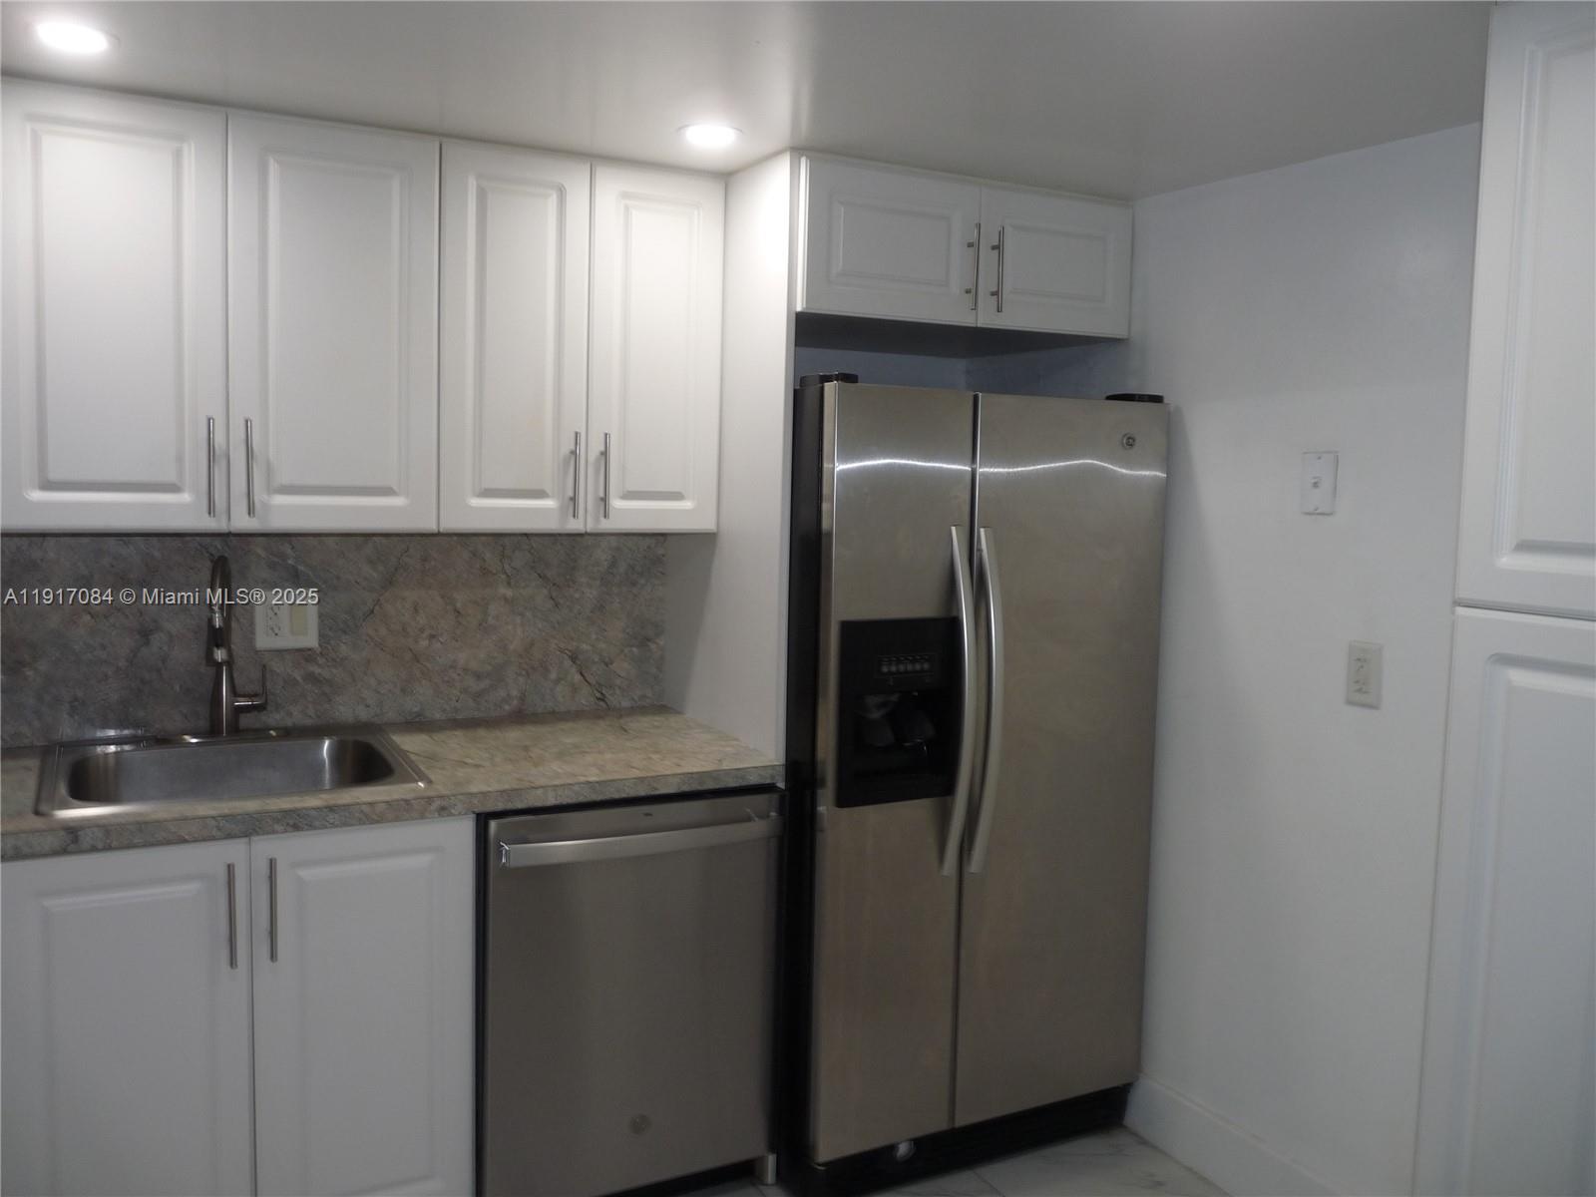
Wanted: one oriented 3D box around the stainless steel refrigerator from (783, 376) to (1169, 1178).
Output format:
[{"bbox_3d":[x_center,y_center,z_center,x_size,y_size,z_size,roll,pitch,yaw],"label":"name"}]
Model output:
[{"bbox_3d":[0.260,0.375,2.960,0.841,1.693,0.817,-1,6,-27],"label":"stainless steel refrigerator"}]

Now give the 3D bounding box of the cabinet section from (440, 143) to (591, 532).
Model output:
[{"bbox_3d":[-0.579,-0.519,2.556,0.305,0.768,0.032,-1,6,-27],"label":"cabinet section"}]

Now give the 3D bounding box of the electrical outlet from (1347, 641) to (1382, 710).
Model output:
[{"bbox_3d":[1.043,0.142,2.292,0.010,0.115,0.071,-1,6,-27],"label":"electrical outlet"}]

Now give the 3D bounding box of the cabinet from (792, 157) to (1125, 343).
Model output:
[{"bbox_3d":[0.237,-0.768,2.955,0.857,0.304,0.666,-1,6,-27],"label":"cabinet"}]

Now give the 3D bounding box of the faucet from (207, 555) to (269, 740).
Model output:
[{"bbox_3d":[-1.164,0.106,2.584,0.125,0.391,0.262,-1,5,-23],"label":"faucet"}]

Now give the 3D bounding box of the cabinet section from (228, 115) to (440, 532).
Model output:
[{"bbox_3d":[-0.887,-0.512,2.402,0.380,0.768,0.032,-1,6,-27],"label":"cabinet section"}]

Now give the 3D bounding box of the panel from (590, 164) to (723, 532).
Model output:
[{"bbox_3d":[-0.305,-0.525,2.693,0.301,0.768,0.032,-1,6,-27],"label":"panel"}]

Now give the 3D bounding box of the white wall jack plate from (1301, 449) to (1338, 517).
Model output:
[{"bbox_3d":[0.994,-0.219,2.375,0.010,0.115,0.071,-1,6,-27],"label":"white wall jack plate"}]

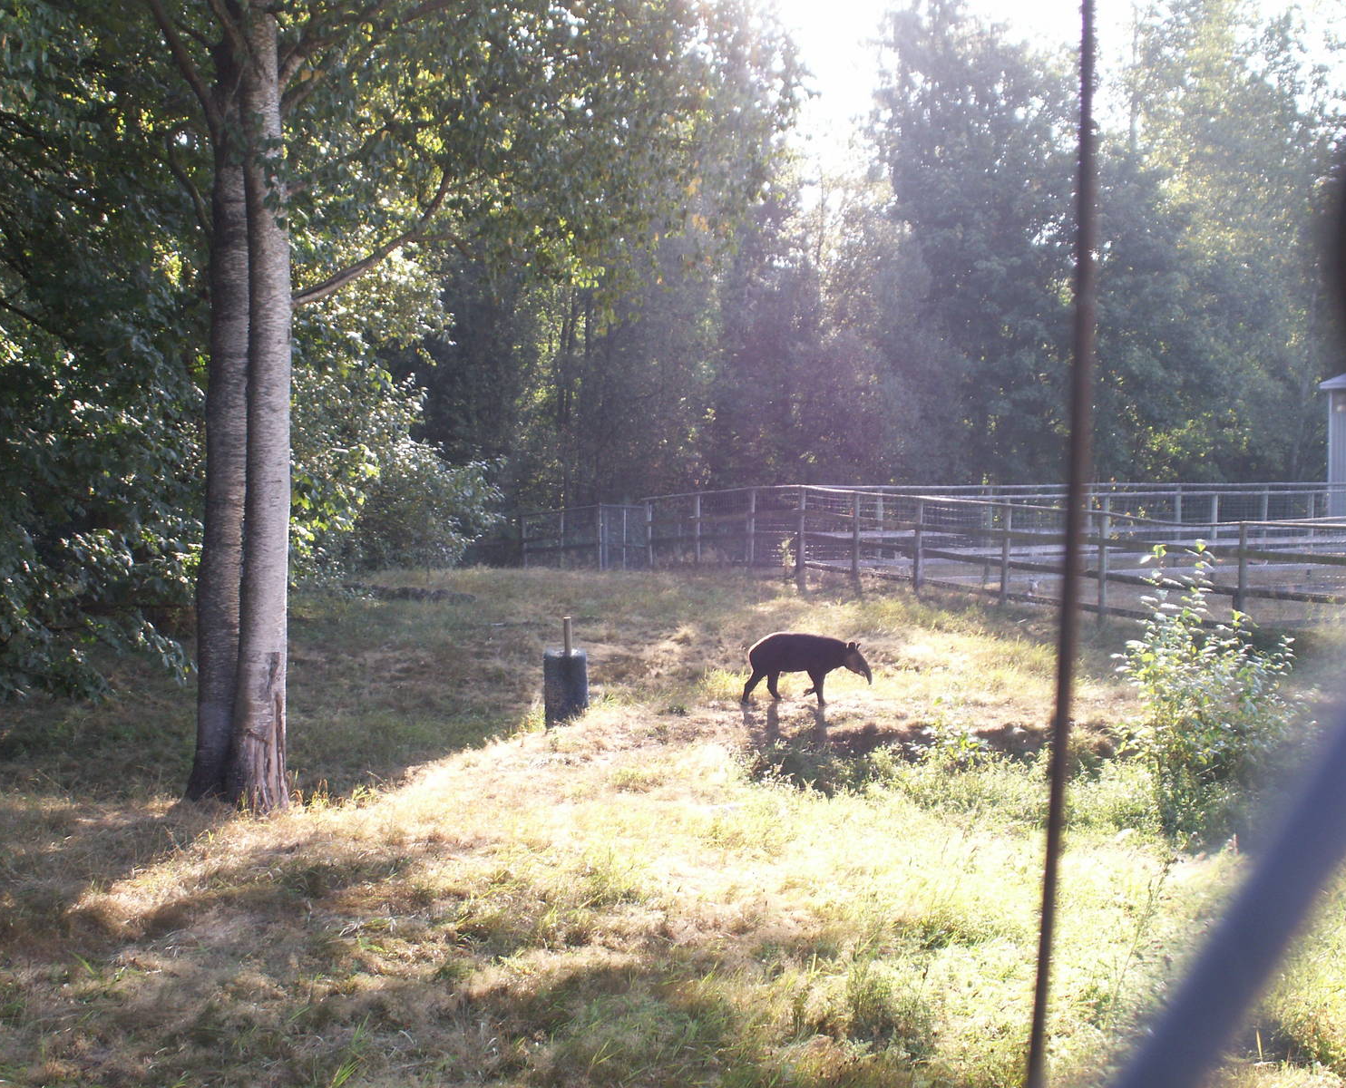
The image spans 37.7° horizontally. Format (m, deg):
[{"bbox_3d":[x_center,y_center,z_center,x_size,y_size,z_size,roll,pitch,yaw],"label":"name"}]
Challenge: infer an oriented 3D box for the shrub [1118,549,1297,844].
[{"bbox_3d":[4.558,1.281,16.800,1.500,2.500,1.450,0,5,0],"label":"shrub"}]

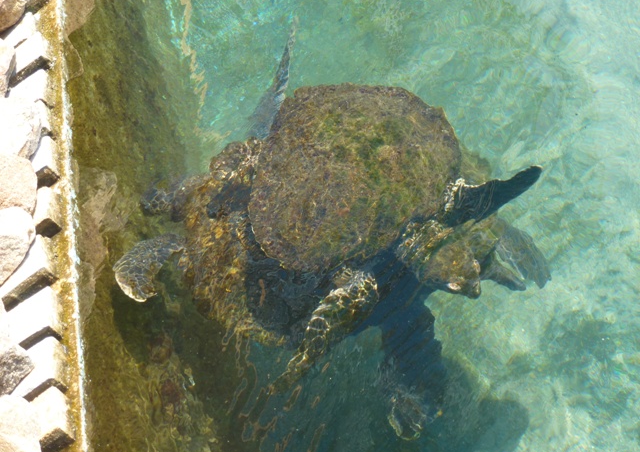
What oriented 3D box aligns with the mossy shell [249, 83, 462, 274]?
[{"bbox_3d":[0.067,-0.209,5.147,0.755,0.310,0.950,-41,34,1],"label":"mossy shell"}]

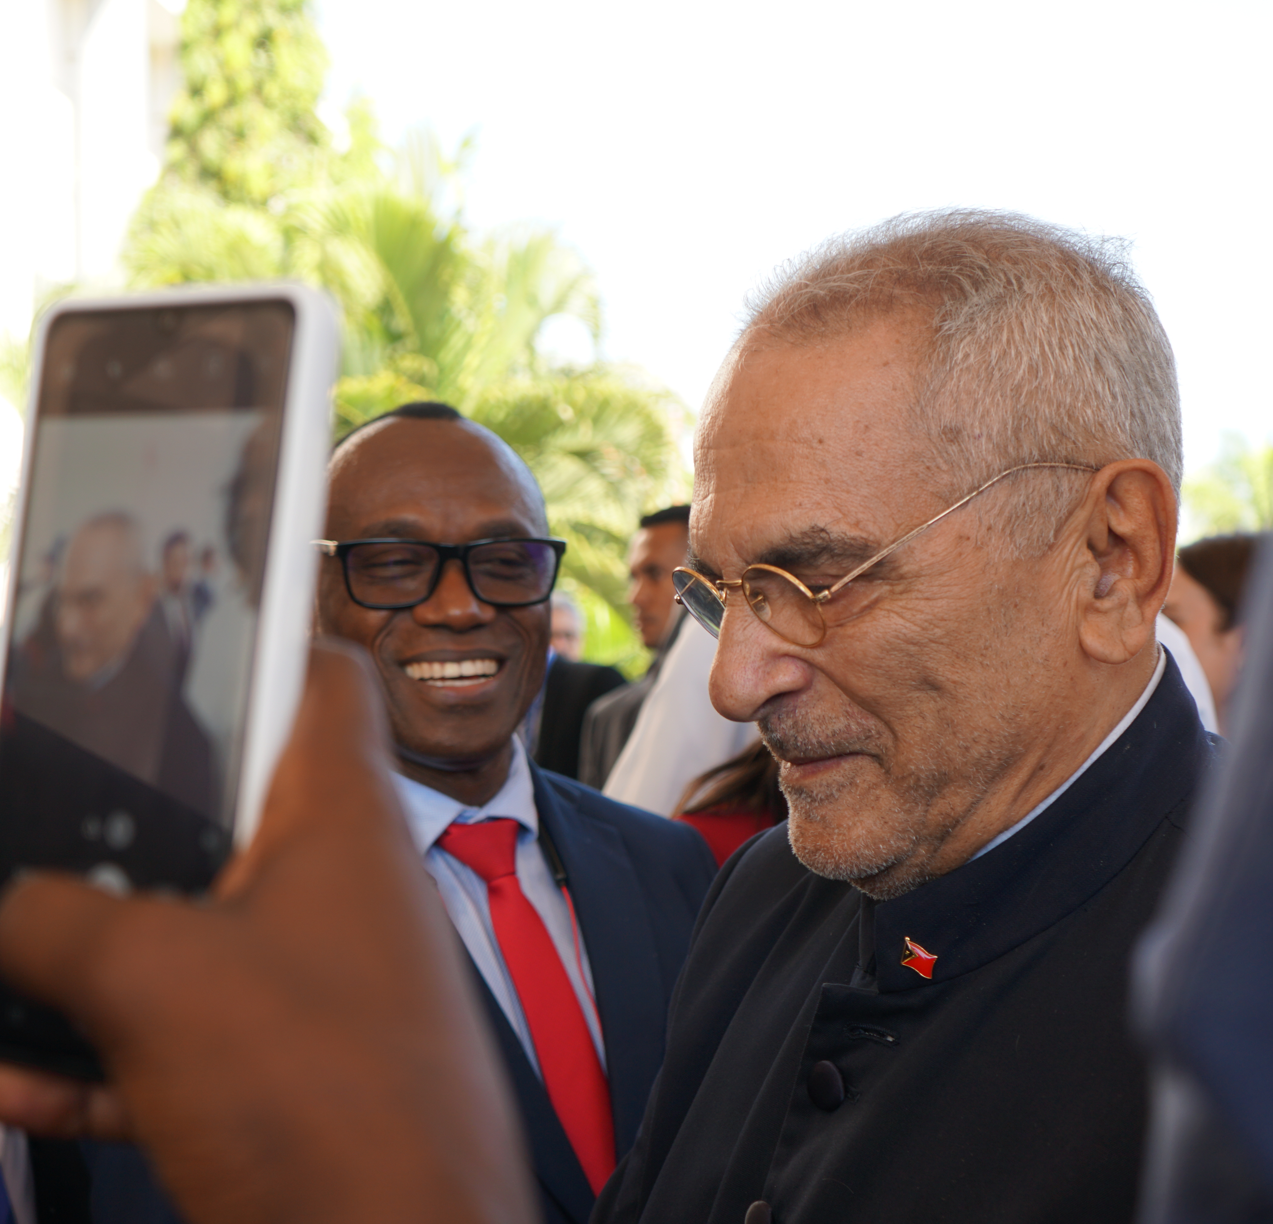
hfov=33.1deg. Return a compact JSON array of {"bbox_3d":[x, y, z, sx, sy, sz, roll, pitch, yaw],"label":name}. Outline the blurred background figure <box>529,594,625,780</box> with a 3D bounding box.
[{"bbox_3d":[-0.220,0.790,5.700,0.500,1.710,0.300,0,0,7],"label":"blurred background figure"}]

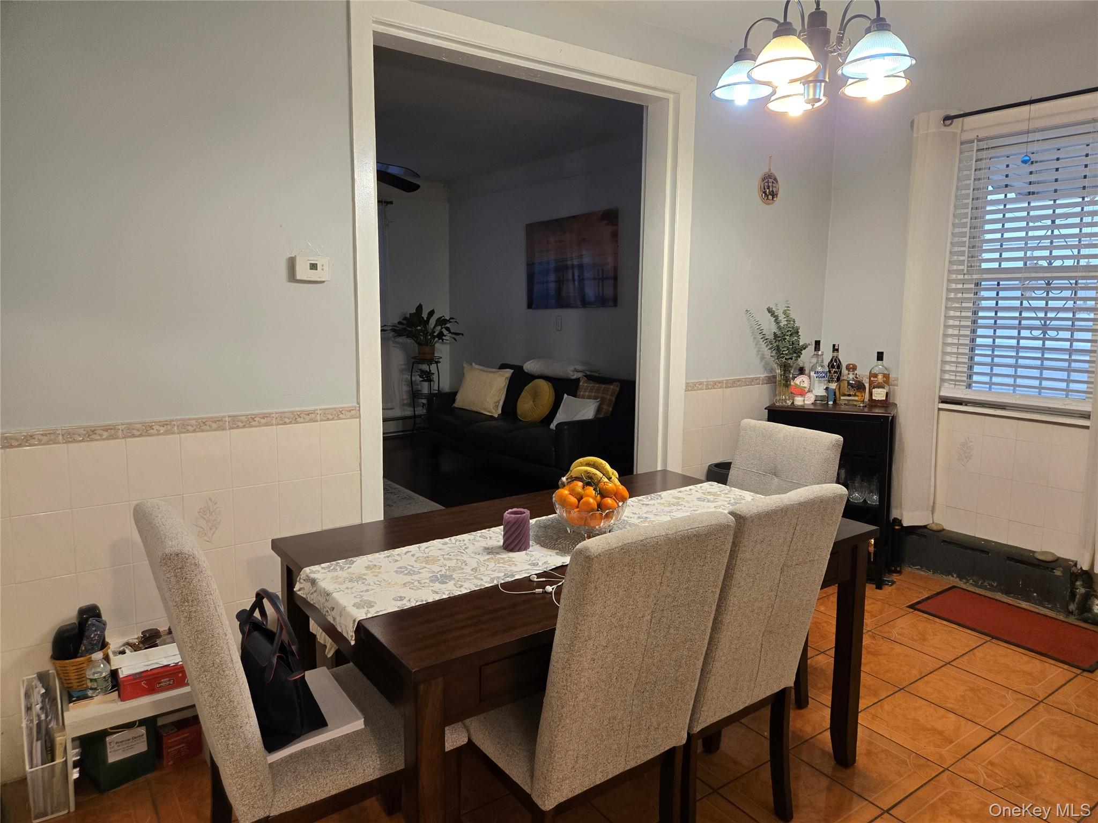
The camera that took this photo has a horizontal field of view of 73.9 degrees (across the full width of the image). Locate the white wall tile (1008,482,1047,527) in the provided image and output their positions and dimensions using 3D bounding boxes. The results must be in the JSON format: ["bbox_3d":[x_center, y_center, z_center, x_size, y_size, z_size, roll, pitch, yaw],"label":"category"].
[{"bbox_3d":[2.309,0.443,3.514,0.010,0.200,0.150,-6,11,-35],"label":"white wall tile"}]

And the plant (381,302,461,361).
[{"bbox_3d":[-1.302,-0.816,7.500,0.840,0.585,0.720,-1,9,-10],"label":"plant"}]

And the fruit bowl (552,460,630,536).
[{"bbox_3d":[0.120,0.245,2.099,0.220,0.220,0.220,1,9,0],"label":"fruit bowl"}]

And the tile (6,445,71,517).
[{"bbox_3d":[-1.489,0.199,2.127,0.150,0.200,0.010,-5,10,-37],"label":"tile"}]

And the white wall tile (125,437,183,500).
[{"bbox_3d":[-1.240,0.178,2.296,0.150,0.200,0.010,-5,10,-36],"label":"white wall tile"}]

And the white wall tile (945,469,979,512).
[{"bbox_3d":[2.156,0.412,3.793,0.010,0.199,0.151,-5,10,-35],"label":"white wall tile"}]

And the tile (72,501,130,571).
[{"bbox_3d":[-1.363,0.385,2.234,0.150,0.200,0.010,-6,11,-36],"label":"tile"}]

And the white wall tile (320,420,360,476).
[{"bbox_3d":[-0.766,0.132,2.677,0.151,0.199,0.010,-5,10,-35],"label":"white wall tile"}]

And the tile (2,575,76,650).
[{"bbox_3d":[-1.486,0.593,2.174,0.150,0.200,0.010,-6,11,-36],"label":"tile"}]

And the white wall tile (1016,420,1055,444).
[{"bbox_3d":[2.355,0.098,3.529,0.010,0.108,0.150,-5,10,-37],"label":"white wall tile"}]

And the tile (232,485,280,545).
[{"bbox_3d":[-1.000,0.351,2.499,0.150,0.200,0.010,-6,11,-36],"label":"tile"}]

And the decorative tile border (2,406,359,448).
[{"bbox_3d":[-1.130,0.045,2.353,1.110,0.048,0.012,-5,10,-36],"label":"decorative tile border"}]

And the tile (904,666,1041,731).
[{"bbox_3d":[1.586,1.067,2.739,0.345,0.010,0.340,-5,10,-35],"label":"tile"}]

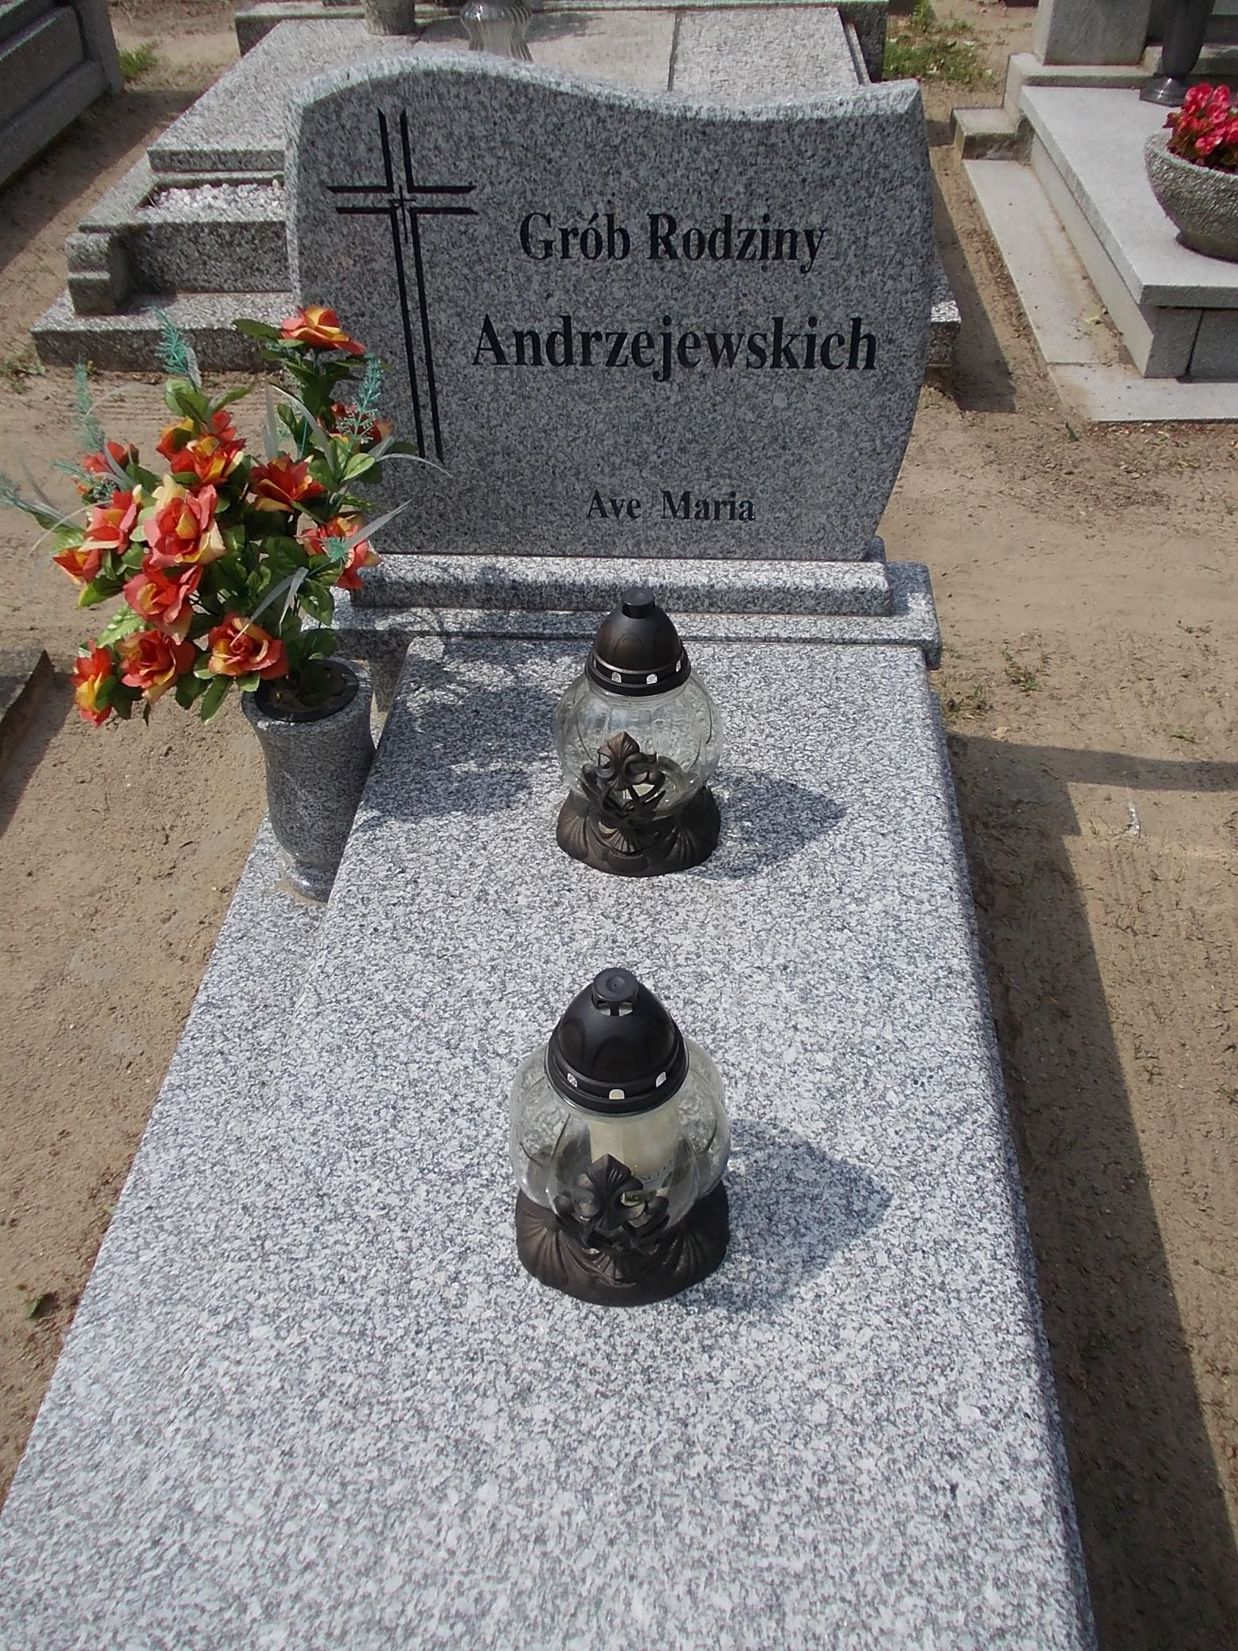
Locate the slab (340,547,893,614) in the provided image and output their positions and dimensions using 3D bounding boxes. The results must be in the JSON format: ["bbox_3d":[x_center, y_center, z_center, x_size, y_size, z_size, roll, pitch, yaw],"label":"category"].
[{"bbox_3d":[0.003,-0.366,1.908,0.757,0.040,0.156,2,44,4],"label":"slab"}]

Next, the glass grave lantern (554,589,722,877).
[{"bbox_3d":[0.021,-0.121,1.480,0.193,0.319,0.187,-1,44,1],"label":"glass grave lantern"}]

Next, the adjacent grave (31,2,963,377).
[{"bbox_3d":[-0.230,-1.995,3.737,2.156,0.506,2.156,1,44,3],"label":"adjacent grave"}]

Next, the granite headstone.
[{"bbox_3d":[-0.006,-0.619,1.667,0.766,0.593,0.093,2,41,3],"label":"granite headstone"}]

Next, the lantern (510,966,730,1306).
[{"bbox_3d":[0.000,0.236,1.111,0.190,0.319,0.187,6,45,8],"label":"lantern"}]

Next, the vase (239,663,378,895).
[{"bbox_3d":[-0.394,-0.049,1.751,0.163,0.308,0.163,2,44,4],"label":"vase"}]

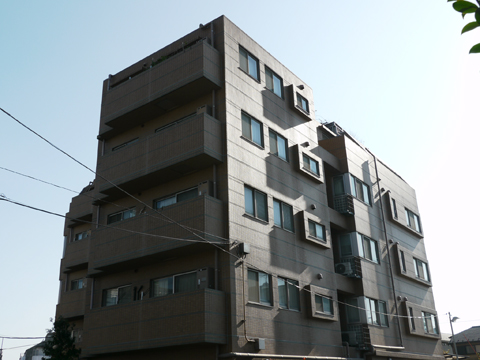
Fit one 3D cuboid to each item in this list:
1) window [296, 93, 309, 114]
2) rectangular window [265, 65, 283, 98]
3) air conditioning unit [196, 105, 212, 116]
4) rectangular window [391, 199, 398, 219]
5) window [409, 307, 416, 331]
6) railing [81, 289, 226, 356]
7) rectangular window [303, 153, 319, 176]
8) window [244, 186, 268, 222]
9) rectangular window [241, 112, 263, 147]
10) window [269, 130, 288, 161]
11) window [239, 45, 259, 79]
[{"bbox_3d":[2.724,-3.372,23.137,0.120,0.695,0.990,-18,-27,33],"label":"window"},{"bbox_3d":[1.392,-4.024,21.805,0.120,1.062,1.331,-18,-27,33],"label":"rectangular window"},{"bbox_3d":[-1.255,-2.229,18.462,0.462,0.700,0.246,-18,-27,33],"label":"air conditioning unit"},{"bbox_3d":[8.275,1.537,28.298,0.120,1.061,0.361,-18,-27,33],"label":"rectangular window"},{"bbox_3d":[8.472,6.875,26.089,0.120,1.061,0.361,-18,-27,33],"label":"window"},{"bbox_3d":[-2.896,4.660,16.753,5.568,1.489,0.951,-18,-27,33],"label":"railing"},{"bbox_3d":[2.964,-0.630,22.205,0.120,0.706,1.344,-18,-27,33],"label":"rectangular window"},{"bbox_3d":[0.530,0.813,18.293,0.120,1.062,1.363,-18,-27,33],"label":"window"},{"bbox_3d":[0.432,-1.855,19.397,0.120,1.062,1.363,-18,-27,33],"label":"rectangular window"},{"bbox_3d":[1.490,-1.355,20.701,0.120,1.062,1.331,-18,-27,33],"label":"window"},{"bbox_3d":[0.334,-4.524,20.502,0.120,1.062,1.363,-18,-27,33],"label":"window"}]

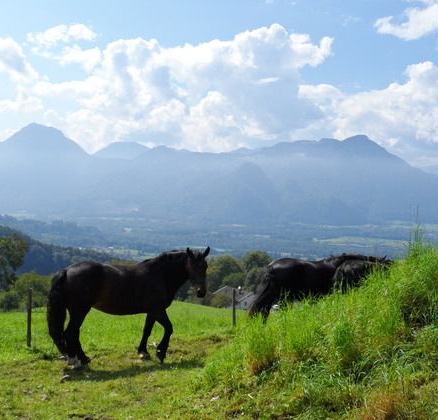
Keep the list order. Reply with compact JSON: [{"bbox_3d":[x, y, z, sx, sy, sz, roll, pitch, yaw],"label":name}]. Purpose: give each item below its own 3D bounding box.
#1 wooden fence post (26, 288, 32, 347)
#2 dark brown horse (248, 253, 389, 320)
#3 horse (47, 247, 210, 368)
[{"bbox_3d":[-3.500,1.977,12.200,0.090,1.070,0.090,0,1,0],"label":"wooden fence post"},{"bbox_3d":[1.840,1.580,12.200,2.700,1.620,0.650,0,1,-15],"label":"dark brown horse"},{"bbox_3d":[-1.350,1.435,9.950,2.380,1.740,0.650,0,1,-16],"label":"horse"}]

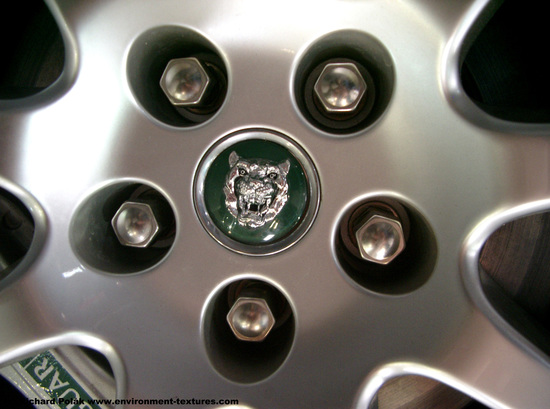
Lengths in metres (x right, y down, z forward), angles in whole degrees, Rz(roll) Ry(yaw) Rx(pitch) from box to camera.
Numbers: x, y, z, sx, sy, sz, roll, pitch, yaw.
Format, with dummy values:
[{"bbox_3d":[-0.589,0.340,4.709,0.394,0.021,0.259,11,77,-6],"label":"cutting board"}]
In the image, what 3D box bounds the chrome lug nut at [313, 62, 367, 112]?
[{"bbox_3d":[0.029,-0.050,0.257,0.021,0.020,0.026,0,6,6],"label":"chrome lug nut"}]

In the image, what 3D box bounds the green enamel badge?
[{"bbox_3d":[-0.007,-0.006,0.257,0.055,0.055,0.015,6,7,6],"label":"green enamel badge"}]

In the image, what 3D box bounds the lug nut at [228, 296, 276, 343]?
[{"bbox_3d":[-0.009,0.050,0.272,0.021,0.020,0.026,0,6,6],"label":"lug nut"}]

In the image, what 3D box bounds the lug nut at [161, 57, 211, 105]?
[{"bbox_3d":[-0.037,-0.054,0.263,0.021,0.020,0.026,0,6,6],"label":"lug nut"}]

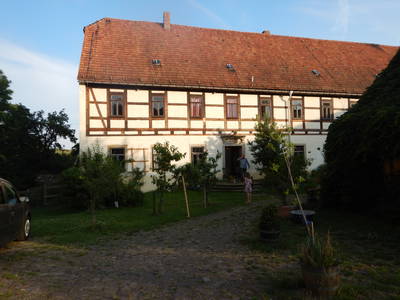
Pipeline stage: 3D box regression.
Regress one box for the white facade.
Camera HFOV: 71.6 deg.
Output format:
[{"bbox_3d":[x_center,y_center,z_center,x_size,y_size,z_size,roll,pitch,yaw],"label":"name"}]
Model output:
[{"bbox_3d":[2.594,-0.673,17.458,18.729,5.986,0.500,-1,-2,-15],"label":"white facade"}]

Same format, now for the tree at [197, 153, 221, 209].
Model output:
[{"bbox_3d":[0.334,1.160,10.900,0.900,2.250,0.900,-1,-2,0],"label":"tree"}]

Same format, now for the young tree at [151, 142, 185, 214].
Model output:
[{"bbox_3d":[-1.149,1.007,9.800,1.150,2.550,1.150,-1,-2,-15],"label":"young tree"}]

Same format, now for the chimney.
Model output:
[{"bbox_3d":[-2.474,-9.598,20.600,0.460,1.380,0.480,-1,-2,-15],"label":"chimney"}]

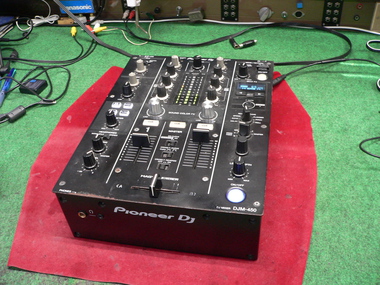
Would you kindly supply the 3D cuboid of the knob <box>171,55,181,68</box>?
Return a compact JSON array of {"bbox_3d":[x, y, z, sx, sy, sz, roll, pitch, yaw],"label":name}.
[{"bbox_3d":[-0.025,-0.135,0.652,0.017,0.017,0.017,5,42,10],"label":"knob"}]

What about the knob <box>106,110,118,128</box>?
[{"bbox_3d":[-0.101,-0.030,0.512,0.015,0.018,0.015,-3,42,2],"label":"knob"}]

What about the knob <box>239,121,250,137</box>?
[{"bbox_3d":[0.070,-0.017,0.510,0.017,0.017,0.017,5,42,10],"label":"knob"}]

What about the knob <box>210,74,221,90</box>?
[{"bbox_3d":[0.038,-0.091,0.595,0.018,0.019,0.018,5,42,10],"label":"knob"}]

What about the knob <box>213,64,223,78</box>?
[{"bbox_3d":[0.042,-0.102,0.580,0.015,0.018,0.015,-3,42,2],"label":"knob"}]

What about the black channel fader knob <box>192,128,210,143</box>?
[{"bbox_3d":[0.015,-0.009,0.479,0.020,0.015,0.010,5,42,10],"label":"black channel fader knob"}]

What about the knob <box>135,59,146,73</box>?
[{"bbox_3d":[-0.077,-0.120,0.613,0.016,0.016,0.016,5,42,10],"label":"knob"}]

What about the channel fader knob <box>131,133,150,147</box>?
[{"bbox_3d":[-0.059,-0.004,0.480,0.020,0.015,0.010,5,42,10],"label":"channel fader knob"}]

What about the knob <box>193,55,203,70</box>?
[{"bbox_3d":[0.012,-0.121,0.605,0.015,0.018,0.015,-3,42,2],"label":"knob"}]

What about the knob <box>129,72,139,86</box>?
[{"bbox_3d":[-0.089,-0.100,0.618,0.017,0.017,0.017,5,42,10],"label":"knob"}]

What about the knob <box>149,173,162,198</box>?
[{"bbox_3d":[-0.036,0.046,0.422,0.010,0.015,0.021,5,42,10],"label":"knob"}]

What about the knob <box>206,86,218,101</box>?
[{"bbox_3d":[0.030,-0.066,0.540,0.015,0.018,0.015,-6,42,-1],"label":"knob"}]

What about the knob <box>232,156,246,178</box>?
[{"bbox_3d":[0.054,0.027,0.433,0.016,0.018,0.016,5,42,10],"label":"knob"}]

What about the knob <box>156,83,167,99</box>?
[{"bbox_3d":[-0.042,-0.076,0.585,0.017,0.019,0.017,5,42,10],"label":"knob"}]

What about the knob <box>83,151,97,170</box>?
[{"bbox_3d":[-0.116,0.021,0.457,0.015,0.017,0.015,-3,42,2],"label":"knob"}]

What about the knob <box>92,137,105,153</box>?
[{"bbox_3d":[-0.111,0.001,0.478,0.016,0.016,0.016,5,42,10],"label":"knob"}]

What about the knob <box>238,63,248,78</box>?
[{"bbox_3d":[0.083,-0.113,0.617,0.017,0.018,0.017,5,42,10],"label":"knob"}]

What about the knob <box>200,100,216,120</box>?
[{"bbox_3d":[0.023,-0.044,0.515,0.017,0.018,0.017,5,42,10],"label":"knob"}]

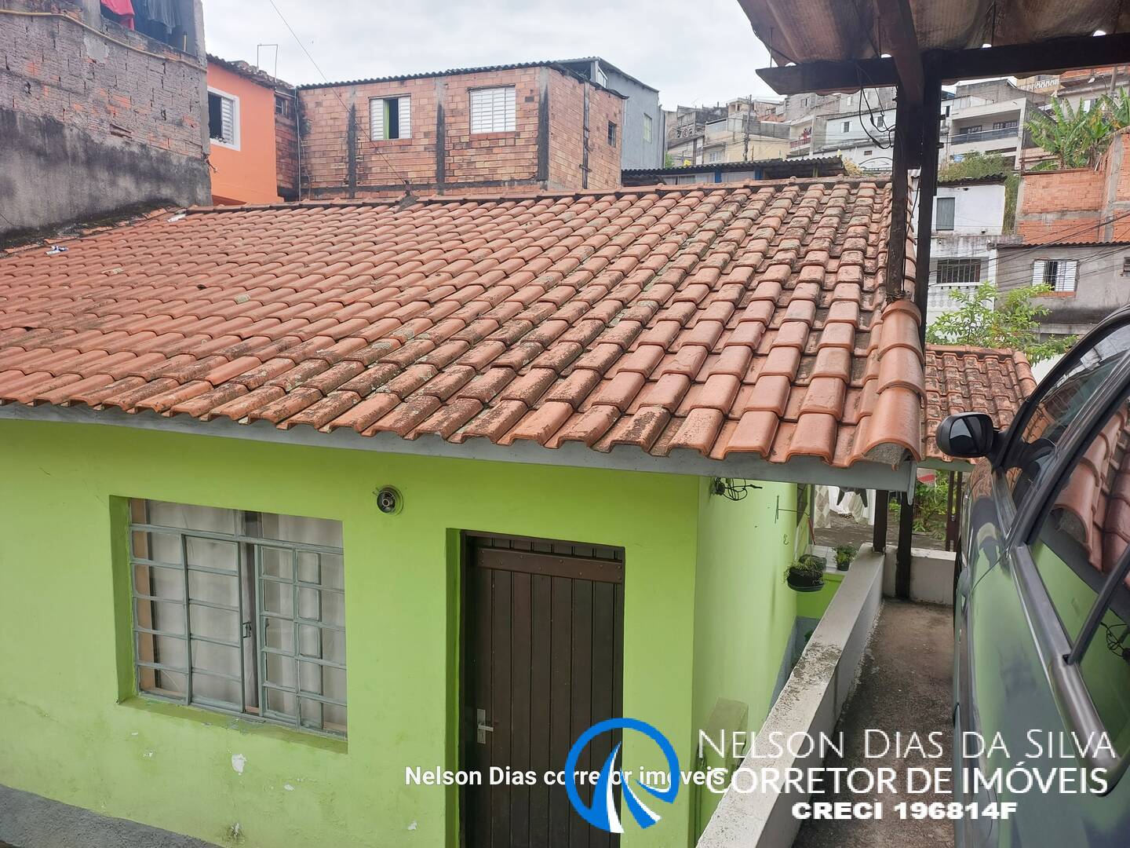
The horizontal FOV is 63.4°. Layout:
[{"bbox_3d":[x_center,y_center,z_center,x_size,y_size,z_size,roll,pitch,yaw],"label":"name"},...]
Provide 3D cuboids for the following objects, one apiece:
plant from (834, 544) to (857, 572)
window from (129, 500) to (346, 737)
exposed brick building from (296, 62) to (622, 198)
[{"bbox_3d":[2.560,1.222,8.350,0.200,0.230,0.200,4,8,21],"label":"plant"},{"bbox_3d":[-1.747,1.006,4.943,1.470,1.180,0.090,4,8,21],"label":"window"},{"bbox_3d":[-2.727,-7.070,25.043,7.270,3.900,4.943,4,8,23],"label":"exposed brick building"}]

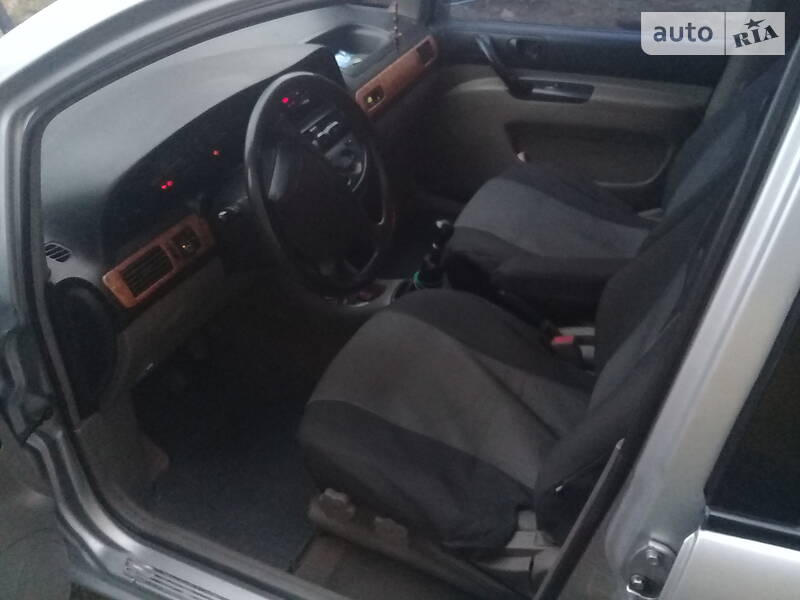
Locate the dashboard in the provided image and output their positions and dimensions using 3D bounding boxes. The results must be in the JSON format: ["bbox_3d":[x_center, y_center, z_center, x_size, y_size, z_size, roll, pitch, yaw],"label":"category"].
[{"bbox_3d":[-0.371,-0.370,1.765,0.600,0.540,1.420,12,39,22],"label":"dashboard"}]

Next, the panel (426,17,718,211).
[{"bbox_3d":[0.428,-0.512,2.141,0.930,0.620,0.120,12,39,22],"label":"panel"}]

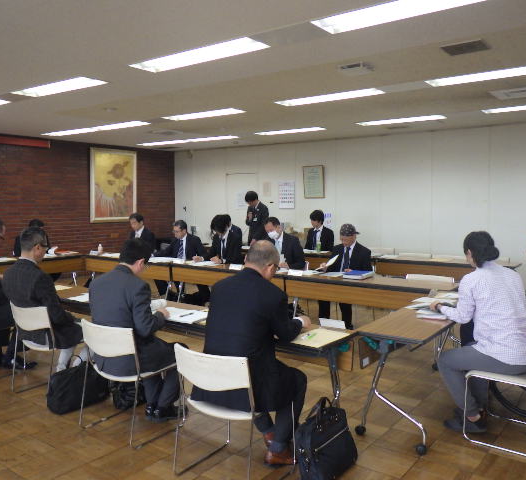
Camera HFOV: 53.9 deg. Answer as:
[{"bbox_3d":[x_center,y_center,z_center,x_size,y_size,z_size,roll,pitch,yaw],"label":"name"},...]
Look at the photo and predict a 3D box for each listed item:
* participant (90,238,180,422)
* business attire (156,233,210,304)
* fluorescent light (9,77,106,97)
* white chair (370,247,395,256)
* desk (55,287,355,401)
[{"bbox_3d":[-0.830,0.607,3.514,0.550,1.250,0.700,4,5,41],"label":"participant"},{"bbox_3d":[-1.045,0.404,7.256,0.680,1.020,0.660,4,6,44],"label":"business attire"},{"bbox_3d":[-2.110,-1.561,5.322,1.240,0.060,0.290,3,5,36],"label":"fluorescent light"},{"bbox_3d":[1.835,0.518,8.411,0.500,0.750,0.530,2,5,25],"label":"white chair"},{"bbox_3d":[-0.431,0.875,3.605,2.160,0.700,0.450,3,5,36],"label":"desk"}]

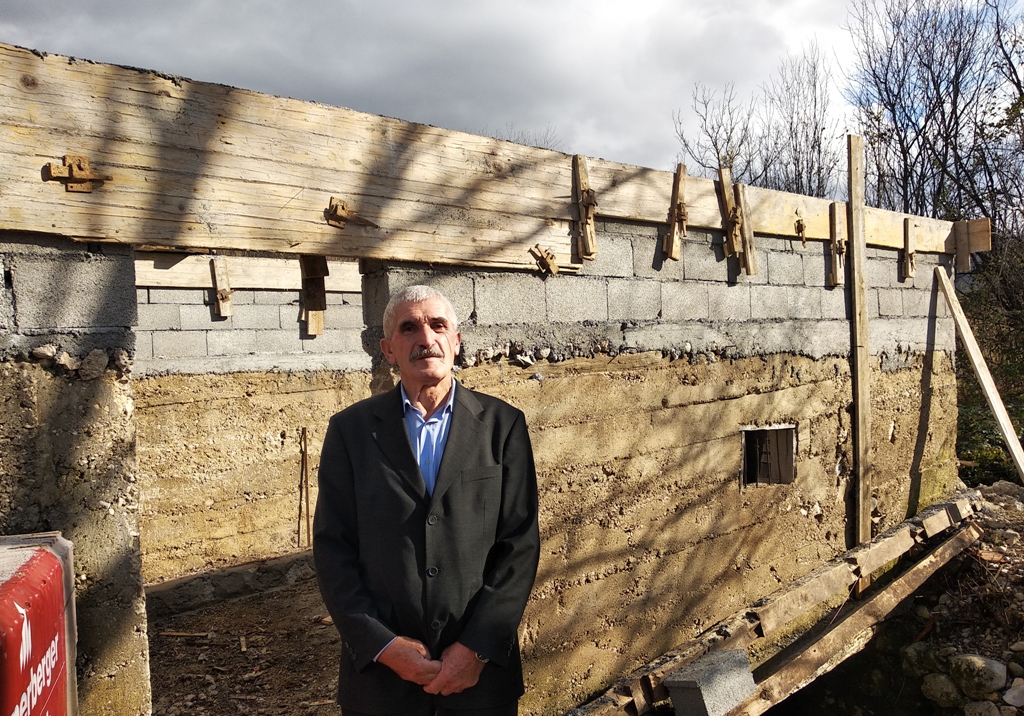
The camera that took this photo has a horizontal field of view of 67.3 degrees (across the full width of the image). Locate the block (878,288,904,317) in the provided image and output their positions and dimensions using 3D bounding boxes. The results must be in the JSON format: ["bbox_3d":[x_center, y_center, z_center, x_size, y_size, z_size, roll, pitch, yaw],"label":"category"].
[{"bbox_3d":[2.670,-0.391,5.617,0.397,0.197,0.197,-3,0,-40],"label":"block"}]

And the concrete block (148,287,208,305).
[{"bbox_3d":[-2.673,-0.511,6.063,0.397,0.190,0.197,-3,0,-40],"label":"concrete block"}]

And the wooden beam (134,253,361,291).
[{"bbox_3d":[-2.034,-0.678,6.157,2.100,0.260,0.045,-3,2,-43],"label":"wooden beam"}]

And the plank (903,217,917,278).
[{"bbox_3d":[2.930,-0.807,5.665,0.095,0.435,0.033,5,-5,-40],"label":"plank"}]

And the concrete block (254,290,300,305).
[{"bbox_3d":[-2.048,-0.544,6.590,0.397,0.190,0.197,-3,0,-40],"label":"concrete block"}]

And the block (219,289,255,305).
[{"bbox_3d":[-2.298,-0.523,6.163,0.400,0.200,0.200,-3,2,-41],"label":"block"}]

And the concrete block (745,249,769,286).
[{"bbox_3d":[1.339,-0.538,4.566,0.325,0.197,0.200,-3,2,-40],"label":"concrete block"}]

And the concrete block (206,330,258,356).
[{"bbox_3d":[-2.285,-0.122,6.171,0.400,0.200,0.200,-3,2,-41],"label":"concrete block"}]

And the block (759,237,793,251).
[{"bbox_3d":[1.448,-0.728,4.608,0.390,0.190,0.195,-3,2,-40],"label":"block"}]

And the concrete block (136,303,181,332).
[{"bbox_3d":[-2.800,-0.303,5.947,0.397,0.197,0.197,-3,0,-40],"label":"concrete block"}]

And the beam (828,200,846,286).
[{"bbox_3d":[2.091,-0.730,4.933,0.130,0.525,0.045,-3,2,-40],"label":"beam"}]

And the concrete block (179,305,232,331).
[{"bbox_3d":[-2.408,-0.314,5.972,0.390,0.190,0.195,-3,2,-43],"label":"concrete block"}]

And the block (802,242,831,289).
[{"bbox_3d":[1.909,-0.562,5.016,0.400,0.200,0.200,-3,2,-40],"label":"block"}]

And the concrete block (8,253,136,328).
[{"bbox_3d":[-1.302,-0.185,2.275,0.315,0.195,0.195,-3,2,-40],"label":"concrete block"}]

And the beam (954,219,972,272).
[{"bbox_3d":[3.699,-0.911,6.307,0.045,0.410,0.110,-3,2,-40],"label":"beam"}]

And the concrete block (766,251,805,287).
[{"bbox_3d":[1.620,-0.553,4.800,0.397,0.197,0.200,-3,2,-40],"label":"concrete block"}]

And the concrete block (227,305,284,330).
[{"bbox_3d":[-2.158,-0.336,6.382,0.397,0.192,0.200,-3,2,-41],"label":"concrete block"}]

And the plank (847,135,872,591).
[{"bbox_3d":[2.369,0.036,5.232,0.150,3.100,0.030,-3,2,-40],"label":"plank"}]

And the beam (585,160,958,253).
[{"bbox_3d":[2.002,-0.893,4.968,4.300,0.250,0.035,-3,2,-40],"label":"beam"}]

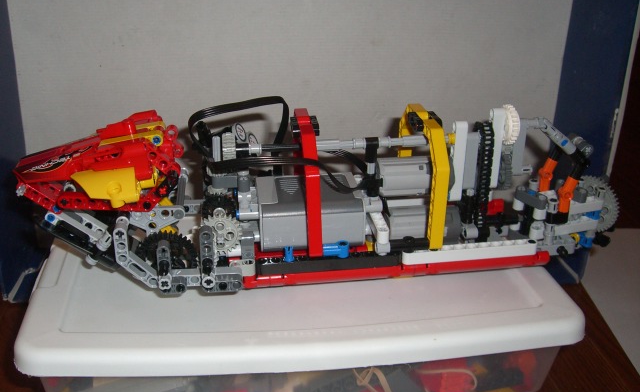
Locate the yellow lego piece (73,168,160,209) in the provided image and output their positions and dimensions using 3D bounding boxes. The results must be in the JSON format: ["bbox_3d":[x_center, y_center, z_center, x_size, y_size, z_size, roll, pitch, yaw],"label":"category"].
[{"bbox_3d":[-0.118,-0.005,0.402,0.048,0.021,0.016,-5,22,-10],"label":"yellow lego piece"}]

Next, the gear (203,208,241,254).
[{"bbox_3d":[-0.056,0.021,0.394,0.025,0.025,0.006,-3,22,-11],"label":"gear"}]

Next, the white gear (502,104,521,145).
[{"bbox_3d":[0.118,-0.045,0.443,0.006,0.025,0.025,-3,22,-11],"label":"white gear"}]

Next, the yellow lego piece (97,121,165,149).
[{"bbox_3d":[-0.108,-0.035,0.406,0.041,0.009,0.023,-12,23,-7],"label":"yellow lego piece"}]

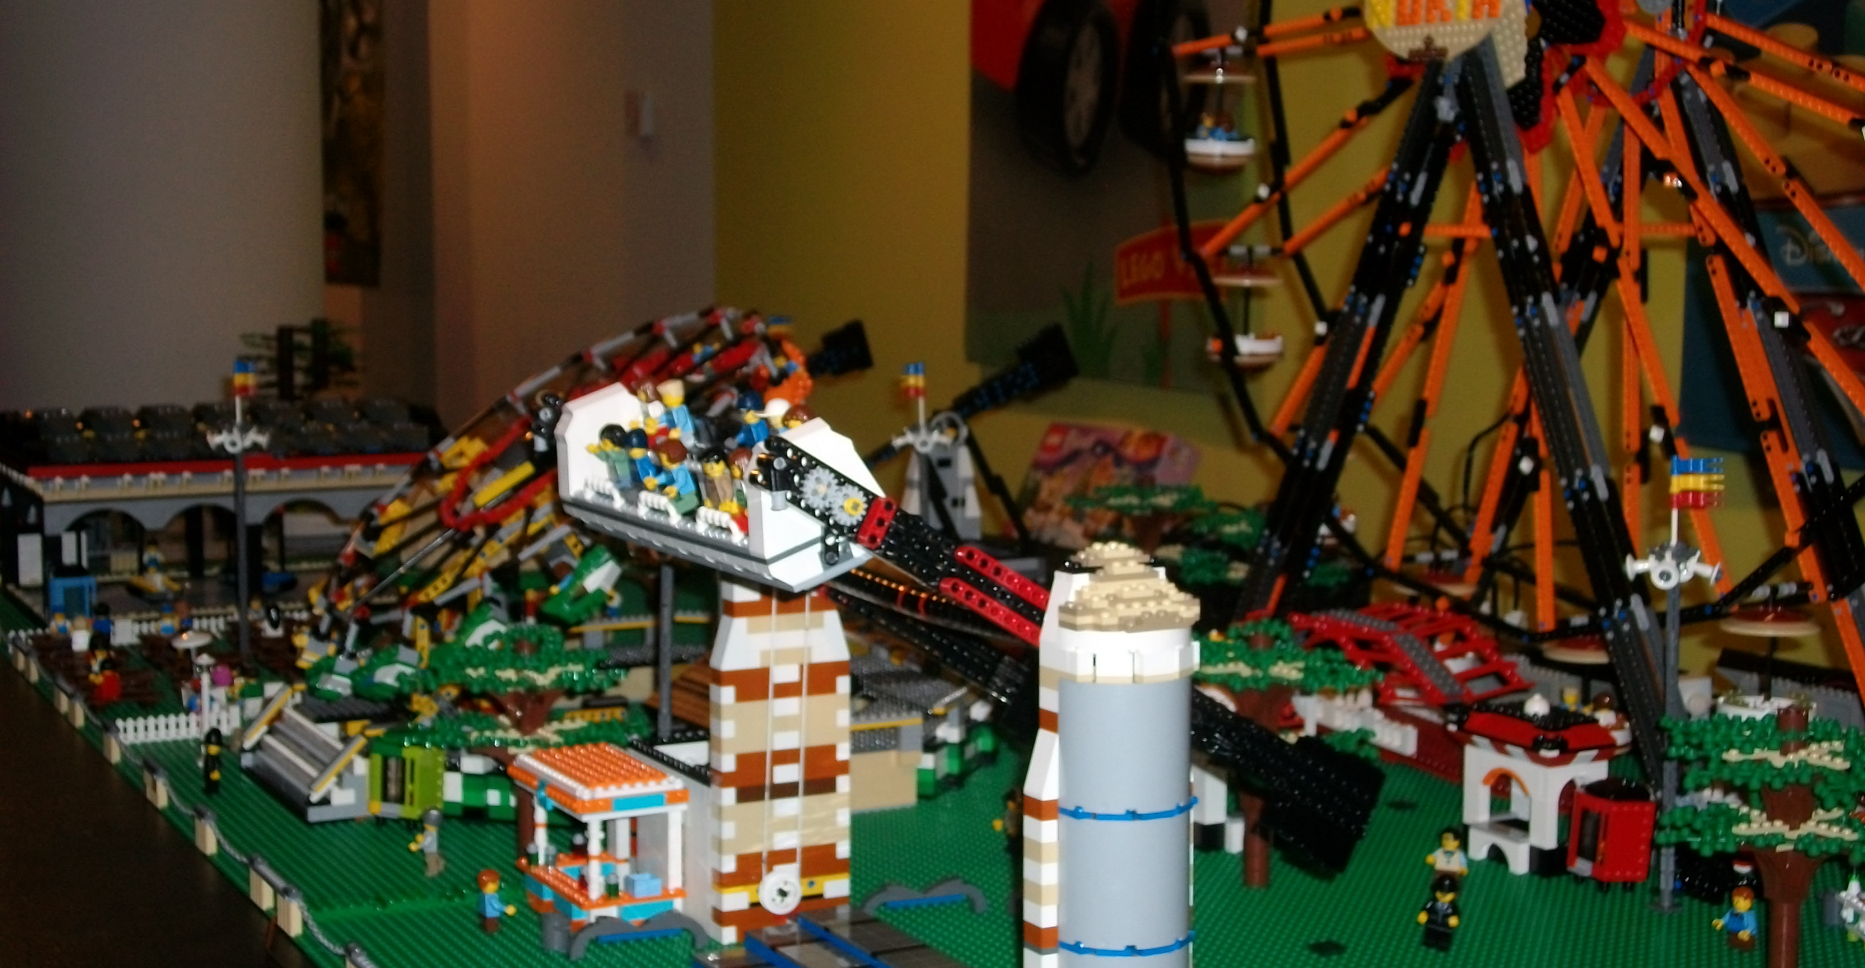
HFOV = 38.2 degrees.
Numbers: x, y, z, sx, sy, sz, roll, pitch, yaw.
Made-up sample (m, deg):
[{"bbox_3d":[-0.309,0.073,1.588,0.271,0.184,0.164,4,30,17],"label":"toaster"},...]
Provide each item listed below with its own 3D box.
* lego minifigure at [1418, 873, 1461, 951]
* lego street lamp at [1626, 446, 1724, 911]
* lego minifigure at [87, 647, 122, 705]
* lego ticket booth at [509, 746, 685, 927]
[{"bbox_3d":[0.287,0.241,1.526,0.024,0.044,0.017,7,9,43],"label":"lego minifigure"},{"bbox_3d":[0.440,0.119,1.598,0.058,0.271,0.054,2,7,19],"label":"lego street lamp"},{"bbox_3d":[-0.680,0.159,2.213,0.017,0.041,0.024,-3,8,-28],"label":"lego minifigure"},{"bbox_3d":[-0.198,0.209,1.600,0.067,0.088,0.118,-3,8,-28],"label":"lego ticket booth"}]

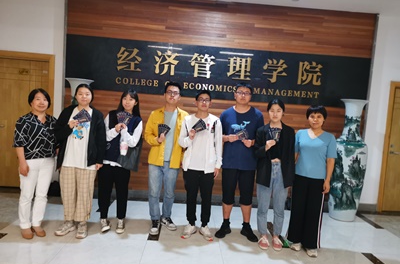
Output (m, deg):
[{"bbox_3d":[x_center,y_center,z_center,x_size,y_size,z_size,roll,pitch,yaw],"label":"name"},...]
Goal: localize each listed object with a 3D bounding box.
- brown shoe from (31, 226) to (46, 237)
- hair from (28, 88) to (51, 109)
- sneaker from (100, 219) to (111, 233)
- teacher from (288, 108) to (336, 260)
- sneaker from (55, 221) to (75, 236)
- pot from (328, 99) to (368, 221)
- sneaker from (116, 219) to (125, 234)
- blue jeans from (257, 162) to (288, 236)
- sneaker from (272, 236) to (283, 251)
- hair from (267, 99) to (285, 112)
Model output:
[{"bbox_3d":[-1.728,1.051,3.357,0.235,0.080,0.088,9,7,42],"label":"brown shoe"},{"bbox_3d":[-1.685,-0.350,3.286,0.230,0.220,0.230,0,6,-35],"label":"hair"},{"bbox_3d":[-1.097,1.057,3.614,0.095,0.125,0.260,2,5,-19],"label":"sneaker"},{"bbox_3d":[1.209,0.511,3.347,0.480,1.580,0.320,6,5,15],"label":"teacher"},{"bbox_3d":[-1.479,1.052,3.439,0.100,0.115,0.270,6,6,24],"label":"sneaker"},{"bbox_3d":[2.152,0.407,4.526,0.455,1.720,0.455,4,5,0],"label":"pot"},{"bbox_3d":[-0.919,1.069,3.627,0.095,0.125,0.260,3,5,-12],"label":"sneaker"},{"bbox_3d":[0.811,0.755,3.495,0.370,0.890,0.260,4,5,4],"label":"blue jeans"},{"bbox_3d":[0.861,1.216,3.479,0.095,0.105,0.255,5,5,9],"label":"sneaker"},{"bbox_3d":[0.822,-0.265,3.390,0.185,0.180,0.200,5,5,10],"label":"hair"}]

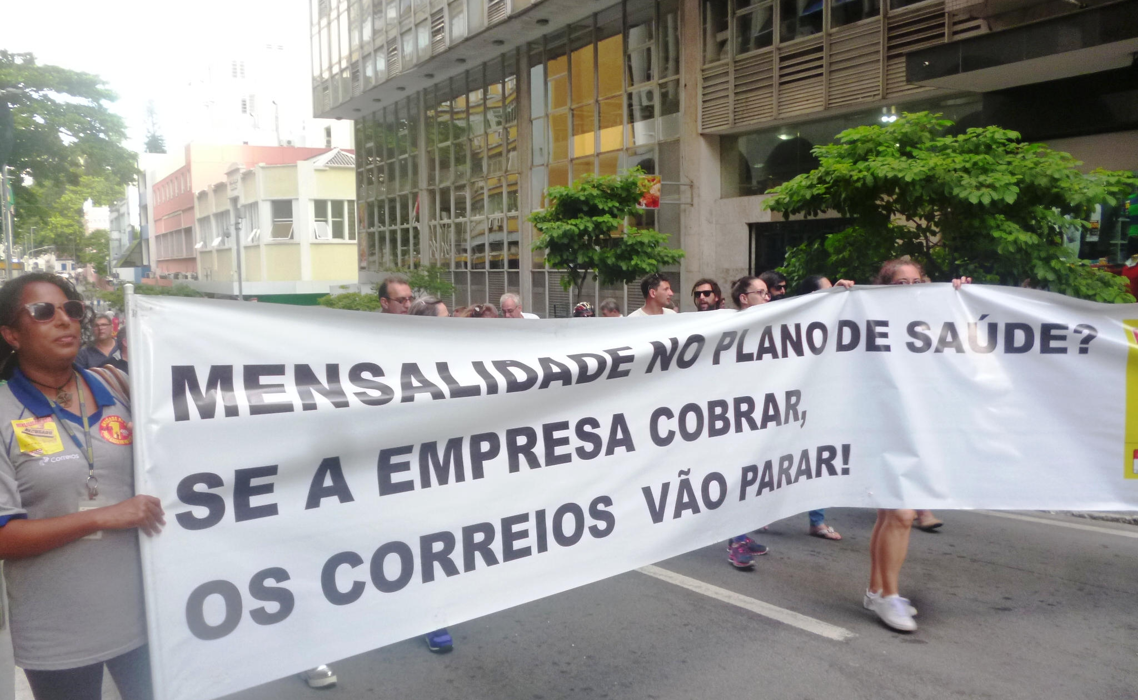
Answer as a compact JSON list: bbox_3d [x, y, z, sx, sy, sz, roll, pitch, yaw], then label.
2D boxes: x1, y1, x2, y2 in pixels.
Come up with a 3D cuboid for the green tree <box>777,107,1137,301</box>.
[{"bbox_3d":[3.240,-0.485,7.780,3.100,3.000,2.900,-3,5,-30],"label":"green tree"}]

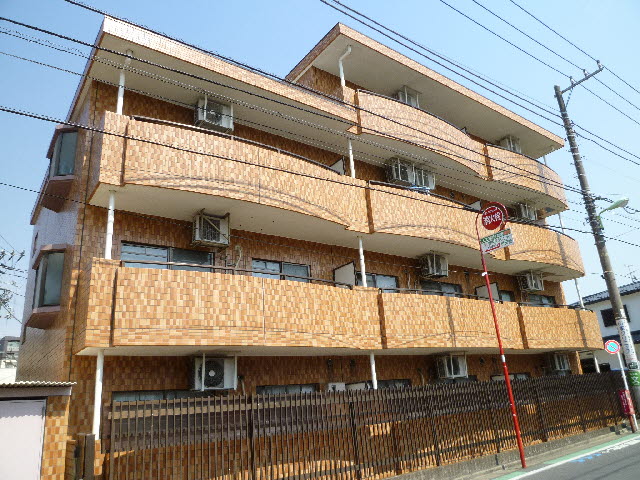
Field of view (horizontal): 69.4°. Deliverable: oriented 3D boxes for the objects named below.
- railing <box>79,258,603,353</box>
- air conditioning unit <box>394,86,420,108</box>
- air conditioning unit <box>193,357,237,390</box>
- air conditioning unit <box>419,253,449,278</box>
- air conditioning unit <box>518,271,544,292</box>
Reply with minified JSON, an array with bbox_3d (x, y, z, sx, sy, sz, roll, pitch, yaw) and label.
[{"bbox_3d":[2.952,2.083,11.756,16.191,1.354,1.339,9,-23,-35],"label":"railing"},{"bbox_3d":[2.648,-4.151,14.268,0.770,0.530,0.280,9,-23,-35],"label":"air conditioning unit"},{"bbox_3d":[-1.903,2.384,8.222,0.765,0.530,0.280,9,-23,-35],"label":"air conditioning unit"},{"bbox_3d":[3.137,0.755,12.745,0.750,0.540,0.290,9,-23,-35],"label":"air conditioning unit"},{"bbox_3d":[7.079,1.450,15.514,0.800,0.530,0.290,9,-23,-35],"label":"air conditioning unit"}]

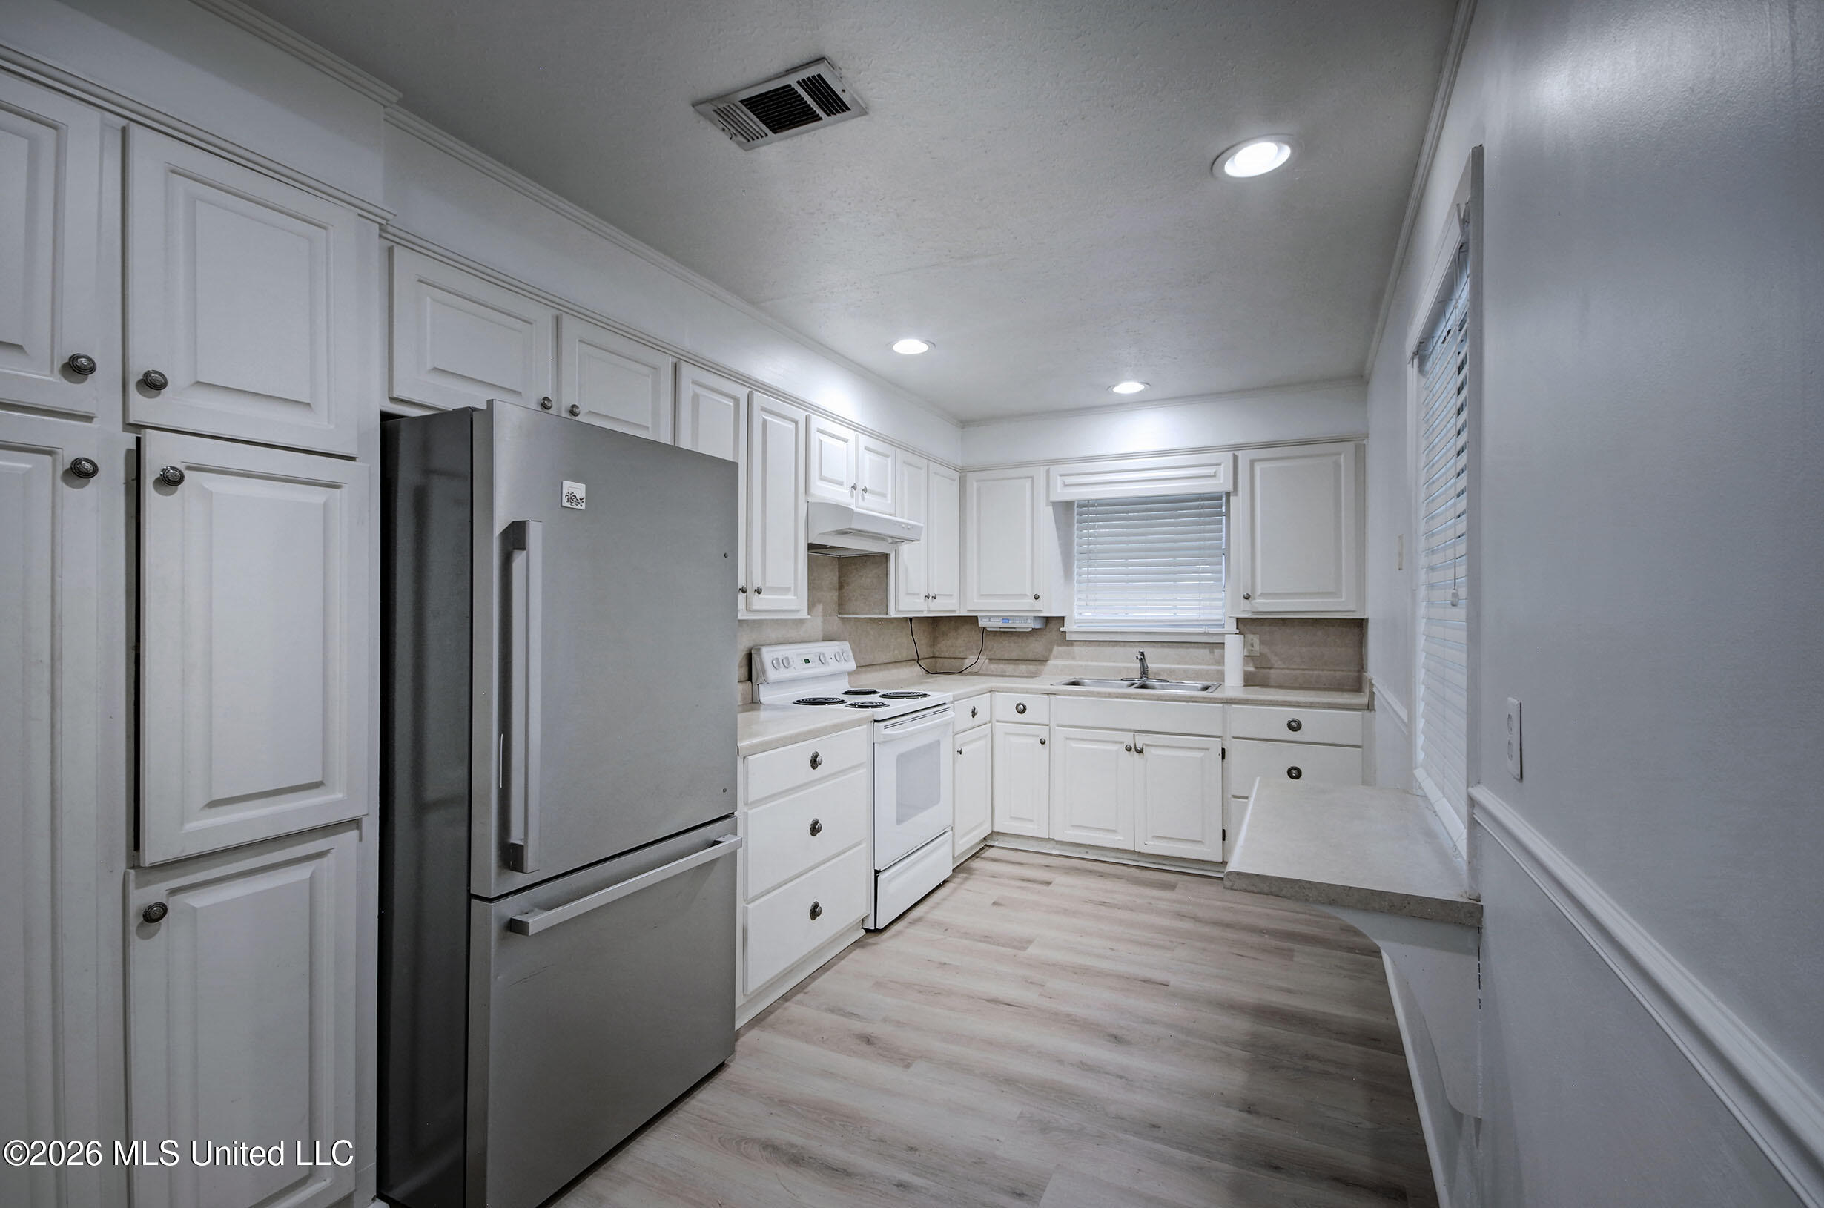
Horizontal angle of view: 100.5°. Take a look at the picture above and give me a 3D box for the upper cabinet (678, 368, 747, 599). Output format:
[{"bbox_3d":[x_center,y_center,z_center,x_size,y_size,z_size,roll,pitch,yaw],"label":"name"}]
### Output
[{"bbox_3d":[-0.839,-0.382,2.724,0.325,0.867,0.371,0,-1,27],"label":"upper cabinet"}]

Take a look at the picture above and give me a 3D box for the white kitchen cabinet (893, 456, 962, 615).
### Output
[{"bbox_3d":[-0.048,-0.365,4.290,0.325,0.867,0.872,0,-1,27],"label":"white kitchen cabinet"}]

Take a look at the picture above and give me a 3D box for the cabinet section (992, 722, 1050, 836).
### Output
[{"bbox_3d":[0.719,0.945,4.332,0.308,0.593,0.595,0,-1,27],"label":"cabinet section"}]

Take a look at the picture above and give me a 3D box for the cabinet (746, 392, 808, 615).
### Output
[{"bbox_3d":[-0.679,-0.385,3.156,0.330,0.869,0.426,0,-1,27],"label":"cabinet"}]

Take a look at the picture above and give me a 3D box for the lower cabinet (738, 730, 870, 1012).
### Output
[{"bbox_3d":[-0.628,0.863,2.829,0.604,0.783,0.798,0,-1,27],"label":"lower cabinet"}]

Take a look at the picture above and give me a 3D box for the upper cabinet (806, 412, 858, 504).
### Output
[{"bbox_3d":[-0.501,-0.634,3.508,0.330,0.356,0.402,0,-1,27],"label":"upper cabinet"}]

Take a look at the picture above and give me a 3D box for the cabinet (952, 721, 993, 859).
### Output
[{"bbox_3d":[0.098,0.984,4.190,0.515,0.631,0.544,0,-1,27],"label":"cabinet"}]

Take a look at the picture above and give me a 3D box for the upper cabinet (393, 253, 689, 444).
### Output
[{"bbox_3d":[-1.123,-0.629,2.162,0.325,0.384,0.894,0,-1,27],"label":"upper cabinet"}]

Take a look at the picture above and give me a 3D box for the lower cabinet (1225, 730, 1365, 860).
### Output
[{"bbox_3d":[1.918,0.947,3.818,0.591,0.650,0.578,0,-1,27],"label":"lower cabinet"}]

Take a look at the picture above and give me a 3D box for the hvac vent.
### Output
[{"bbox_3d":[-0.298,-1.133,1.745,0.352,0.020,0.197,0,-1,27],"label":"hvac vent"}]

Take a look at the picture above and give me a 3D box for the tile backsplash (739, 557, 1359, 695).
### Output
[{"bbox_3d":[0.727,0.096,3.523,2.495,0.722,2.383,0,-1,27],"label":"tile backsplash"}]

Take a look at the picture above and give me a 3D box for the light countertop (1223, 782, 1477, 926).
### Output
[{"bbox_3d":[1.073,0.575,1.917,0.438,0.038,1.030,0,-1,27],"label":"light countertop"}]

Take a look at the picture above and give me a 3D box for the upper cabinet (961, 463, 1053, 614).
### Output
[{"bbox_3d":[0.638,-0.366,4.732,0.577,0.876,0.324,0,-1,27],"label":"upper cabinet"}]

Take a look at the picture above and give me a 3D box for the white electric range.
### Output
[{"bbox_3d":[-0.245,0.769,3.505,0.678,1.152,0.771,0,-1,27],"label":"white electric range"}]

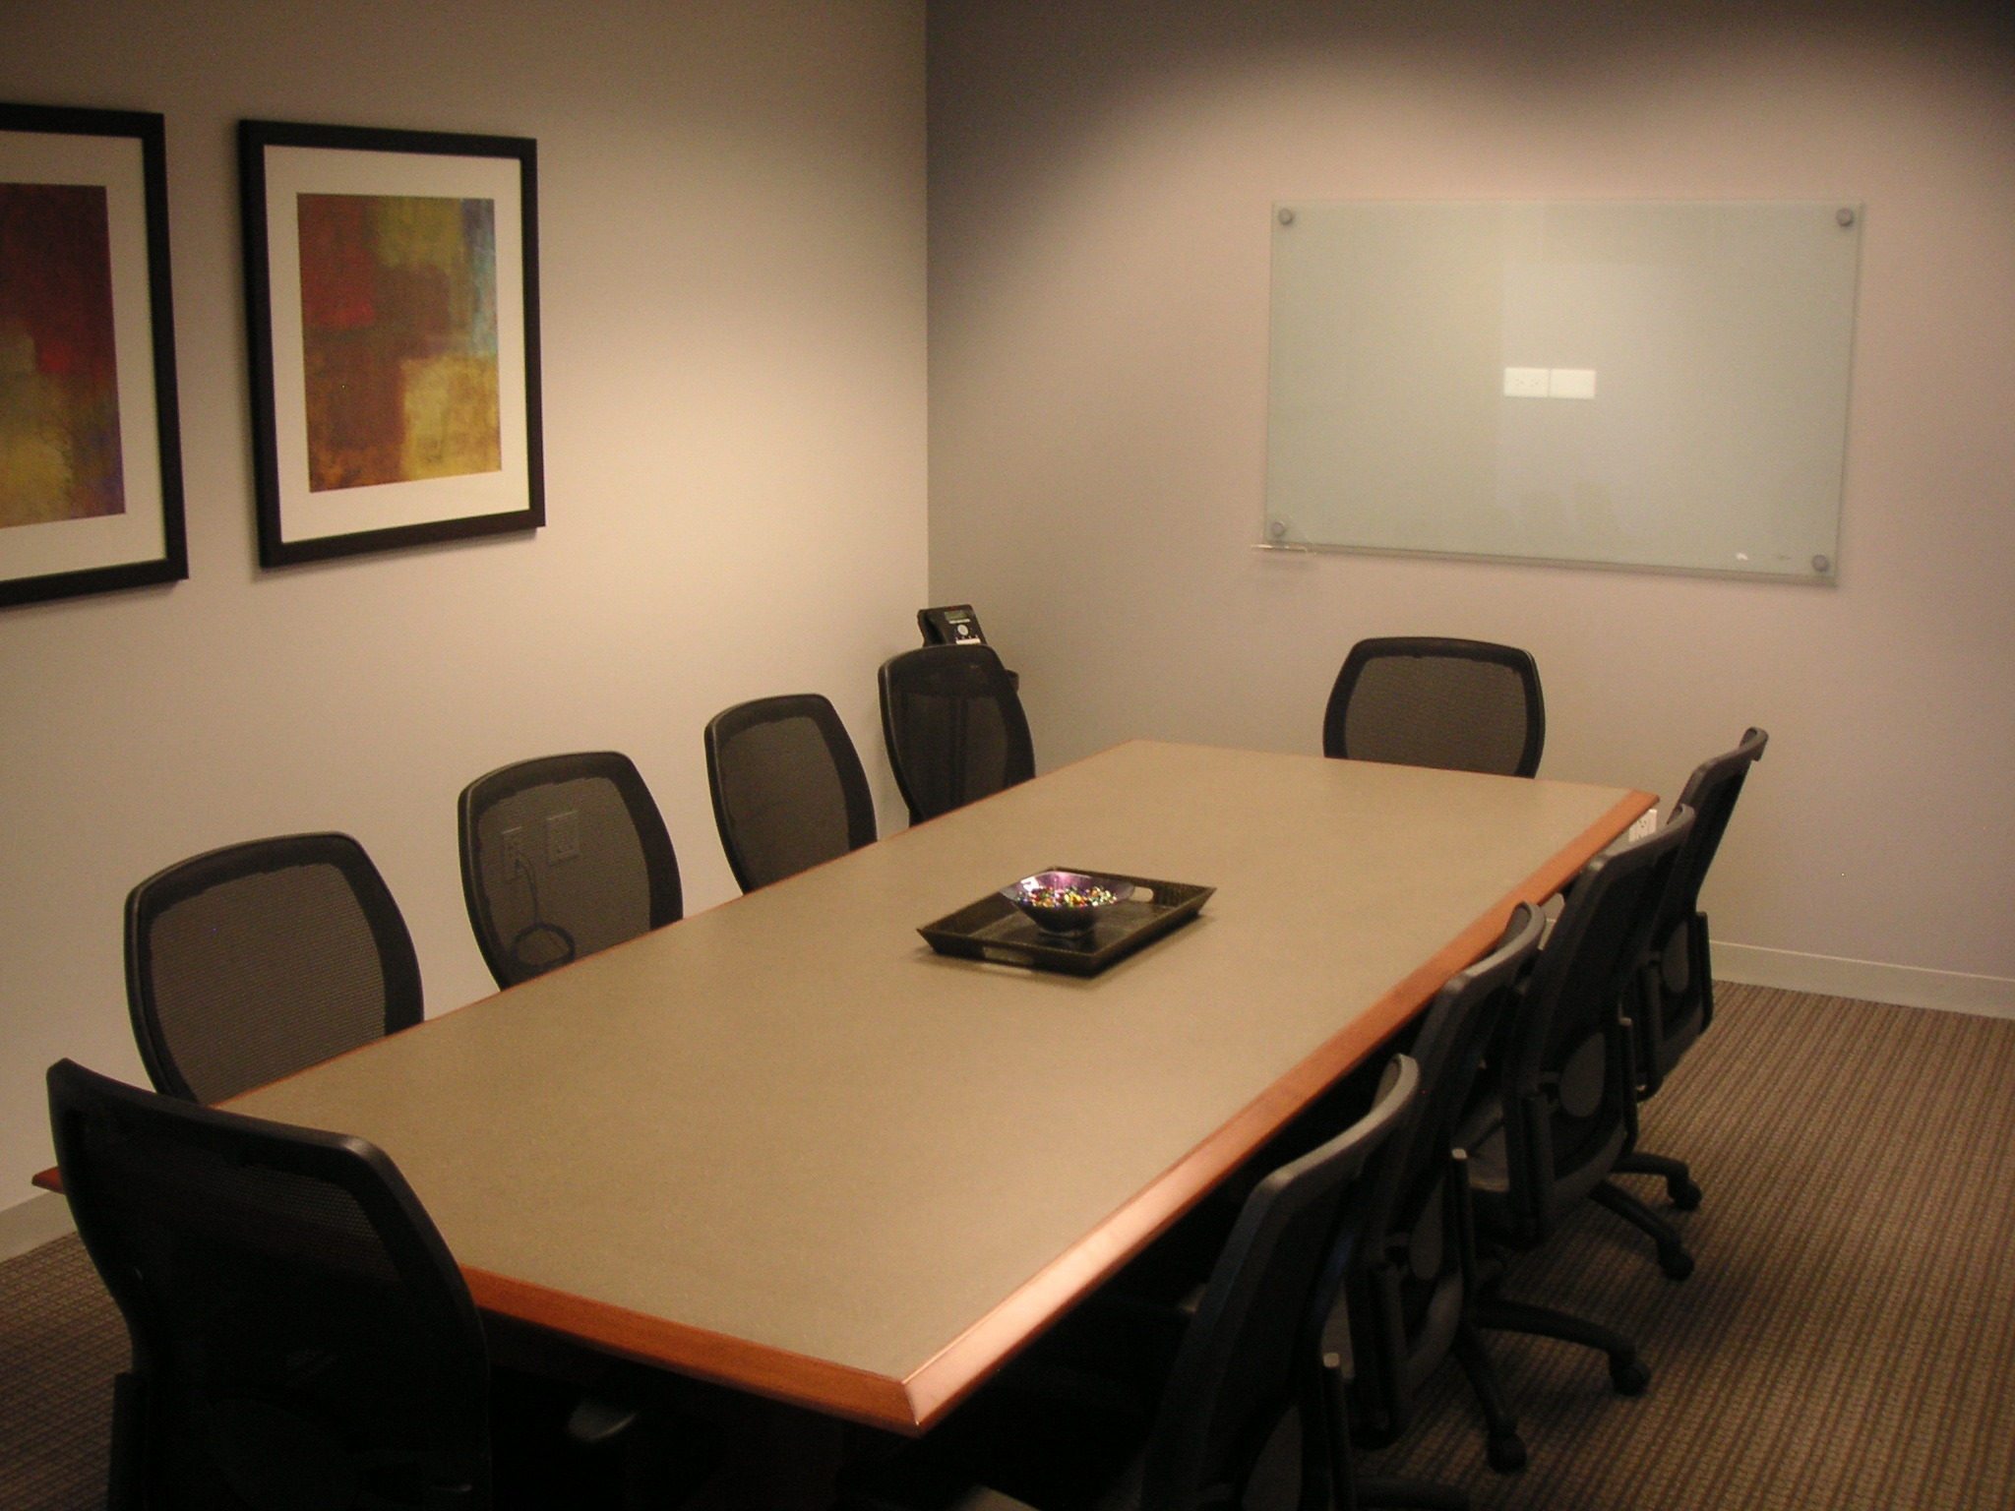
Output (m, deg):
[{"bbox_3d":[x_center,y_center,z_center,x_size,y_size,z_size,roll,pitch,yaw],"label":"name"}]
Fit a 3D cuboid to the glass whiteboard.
[{"bbox_3d":[1.389,-0.957,5.745,1.512,0.920,0.025,7,13,27],"label":"glass whiteboard"}]

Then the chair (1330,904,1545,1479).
[{"bbox_3d":[0.378,0.664,2.989,0.630,0.967,0.620,6,13,24],"label":"chair"}]

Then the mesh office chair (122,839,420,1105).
[{"bbox_3d":[-0.856,0.633,3.098,0.630,0.963,0.620,6,13,26],"label":"mesh office chair"}]

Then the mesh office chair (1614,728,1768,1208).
[{"bbox_3d":[1.101,0.409,4.202,0.630,0.986,0.620,8,14,32],"label":"mesh office chair"}]

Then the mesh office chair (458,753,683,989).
[{"bbox_3d":[-0.566,0.510,3.708,0.630,0.961,0.620,7,13,28],"label":"mesh office chair"}]

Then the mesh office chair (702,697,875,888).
[{"bbox_3d":[-0.245,0.400,4.247,0.630,0.964,0.620,6,13,26],"label":"mesh office chair"}]

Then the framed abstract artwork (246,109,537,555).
[{"bbox_3d":[-1.267,-0.864,4.660,0.030,0.852,0.861,7,13,27],"label":"framed abstract artwork"}]

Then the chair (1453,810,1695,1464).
[{"bbox_3d":[0.746,0.542,3.569,0.630,0.976,0.620,8,14,32],"label":"chair"}]

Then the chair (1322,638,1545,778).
[{"bbox_3d":[0.906,0.248,5.032,0.620,0.961,0.630,6,13,25],"label":"chair"}]

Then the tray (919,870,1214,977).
[{"bbox_3d":[0.102,0.258,3.446,0.296,0.042,0.433,7,13,27],"label":"tray"}]

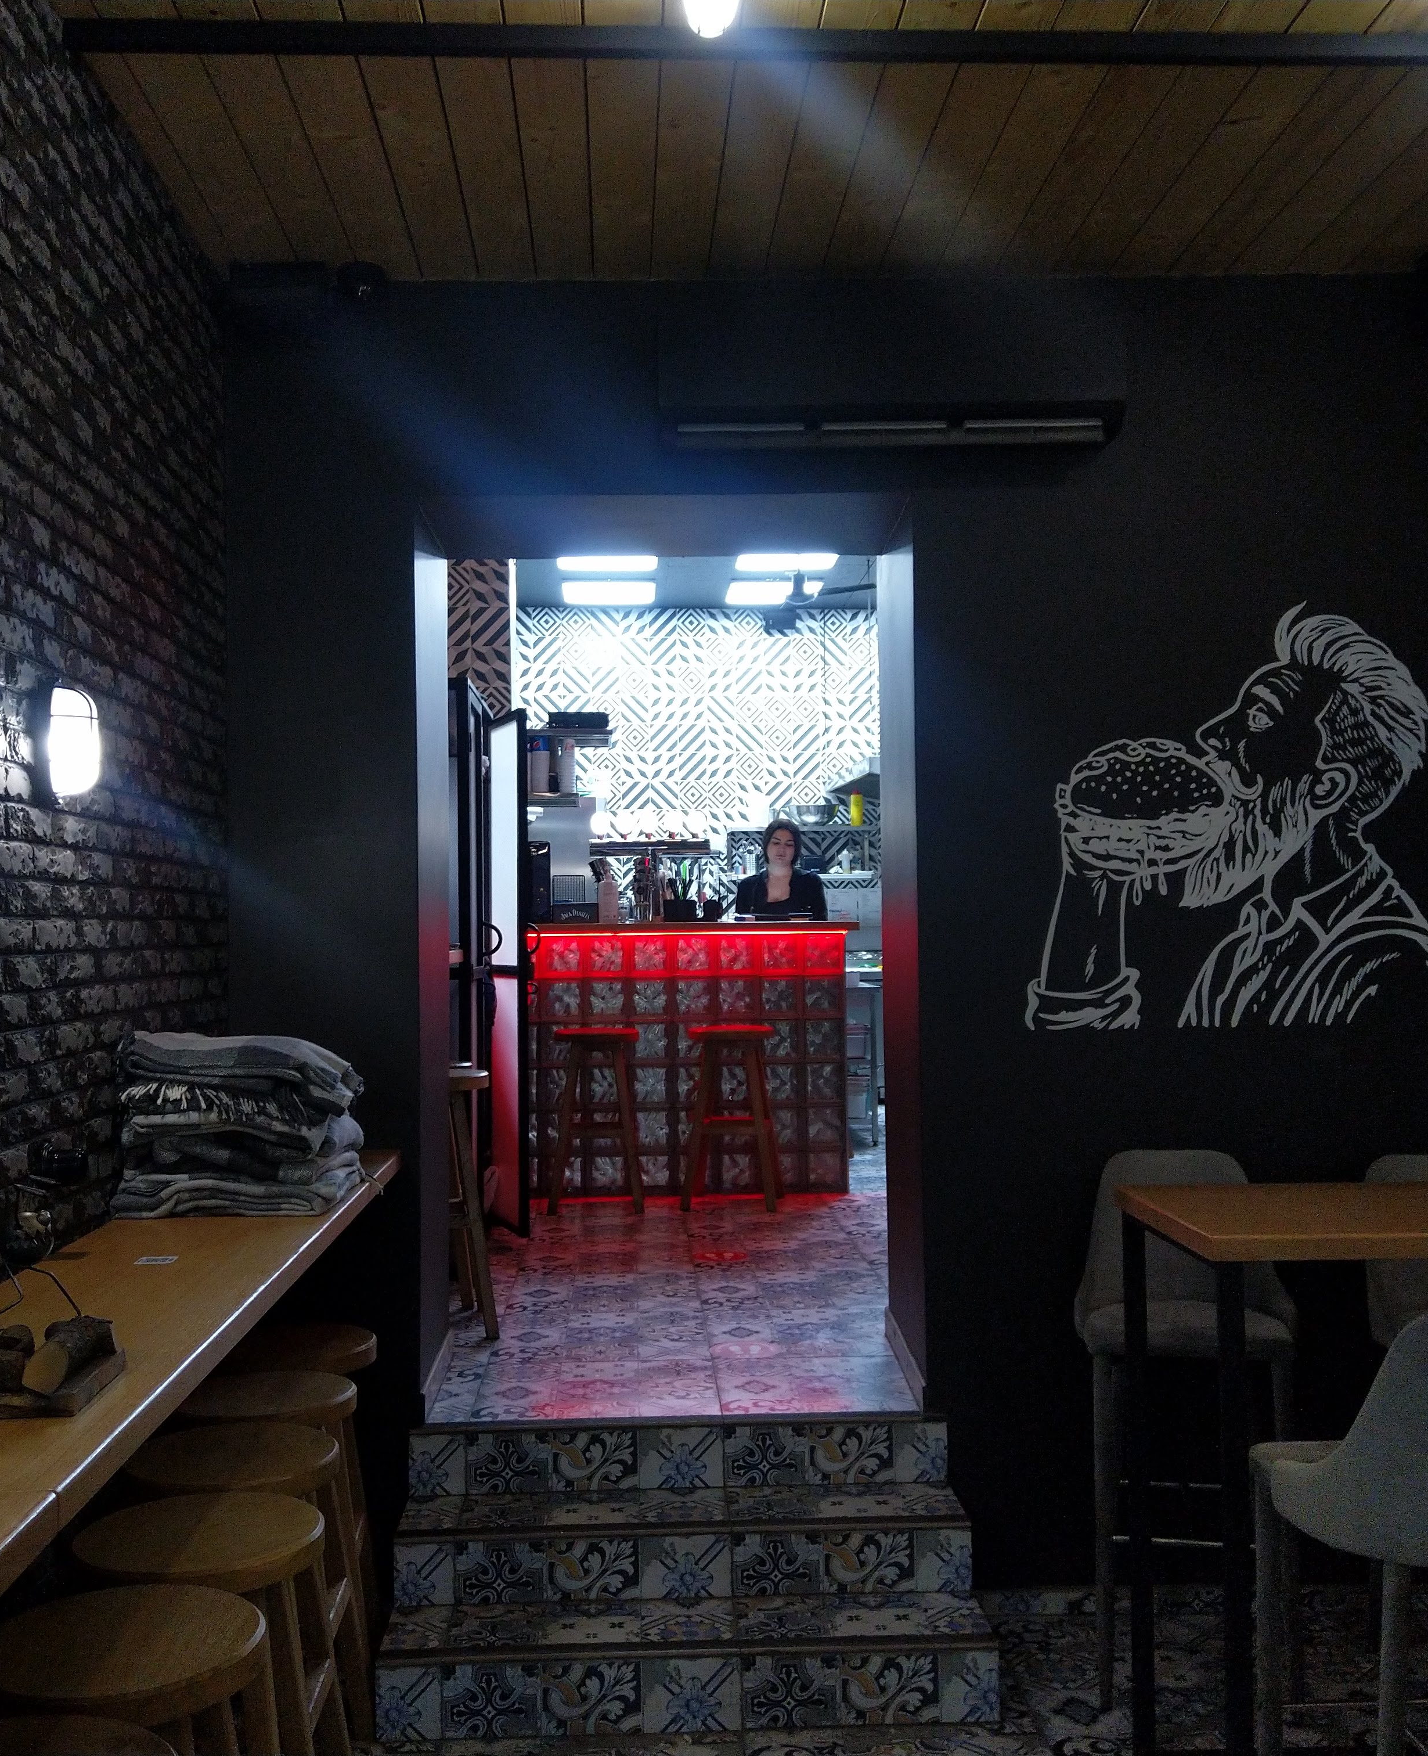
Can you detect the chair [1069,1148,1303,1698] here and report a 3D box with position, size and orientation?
[{"bbox_3d":[1.044,1.179,3.740,0.466,1.091,0.476,-1,-2,9],"label":"chair"}]

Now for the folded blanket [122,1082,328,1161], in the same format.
[{"bbox_3d":[-0.899,0.446,3.188,0.357,0.124,0.337,0,-2,-3],"label":"folded blanket"}]

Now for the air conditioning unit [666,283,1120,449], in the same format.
[{"bbox_3d":[0.396,-1.181,3.918,1.032,0.327,0.228,0,-2,-3],"label":"air conditioning unit"}]

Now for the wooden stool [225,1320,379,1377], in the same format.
[{"bbox_3d":[-0.880,1.358,3.560,0.377,0.762,0.377,0,-2,-3],"label":"wooden stool"}]

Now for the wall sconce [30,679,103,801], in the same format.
[{"bbox_3d":[-1.022,-0.217,2.688,0.085,0.200,0.115,-1,-1,-3],"label":"wall sconce"}]

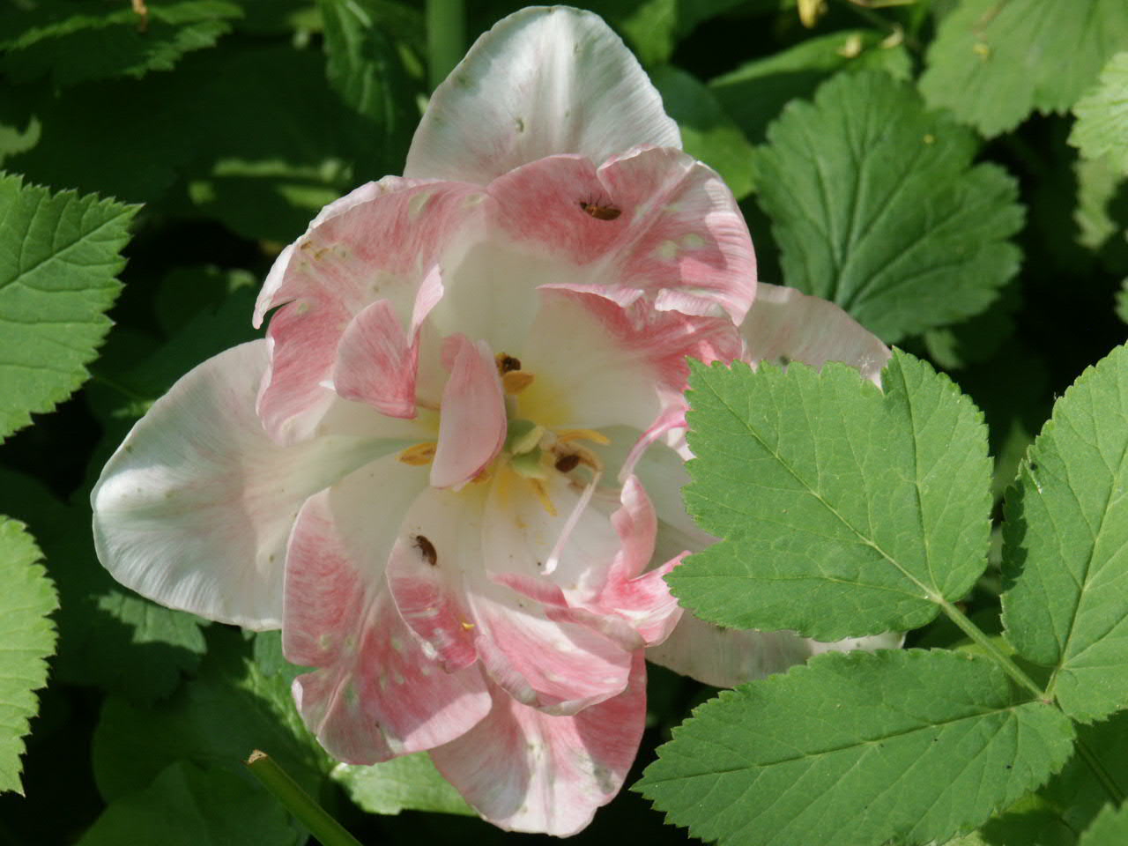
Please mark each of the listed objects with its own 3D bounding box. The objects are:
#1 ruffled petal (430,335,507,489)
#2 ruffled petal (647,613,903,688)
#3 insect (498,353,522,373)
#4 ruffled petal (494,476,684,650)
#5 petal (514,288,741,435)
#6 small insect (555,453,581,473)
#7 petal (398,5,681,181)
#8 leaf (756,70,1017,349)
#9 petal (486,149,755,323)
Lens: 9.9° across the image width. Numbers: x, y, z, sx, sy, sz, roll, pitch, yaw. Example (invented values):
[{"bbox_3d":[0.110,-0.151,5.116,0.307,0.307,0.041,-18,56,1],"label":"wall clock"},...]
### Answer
[{"bbox_3d":[-0.012,-0.001,0.838,0.008,0.018,0.008,11,18,15],"label":"ruffled petal"},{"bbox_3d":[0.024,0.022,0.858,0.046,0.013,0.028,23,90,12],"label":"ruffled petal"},{"bbox_3d":[-0.007,-0.008,0.855,0.004,0.002,0.002,23,42,27],"label":"insect"},{"bbox_3d":[0.003,0.018,0.848,0.024,0.014,0.030,-45,59,0],"label":"ruffled petal"},{"bbox_3d":[0.009,-0.008,0.848,0.033,0.026,0.014,-25,0,34],"label":"petal"},{"bbox_3d":[0.000,0.005,0.857,0.004,0.002,0.002,-31,66,0],"label":"small insect"},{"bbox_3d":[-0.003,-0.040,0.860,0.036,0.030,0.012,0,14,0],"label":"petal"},{"bbox_3d":[0.044,-0.029,0.890,0.036,0.008,0.037,8,67,3],"label":"leaf"},{"bbox_3d":[0.007,-0.024,0.848,0.032,0.019,0.014,10,24,2],"label":"petal"}]

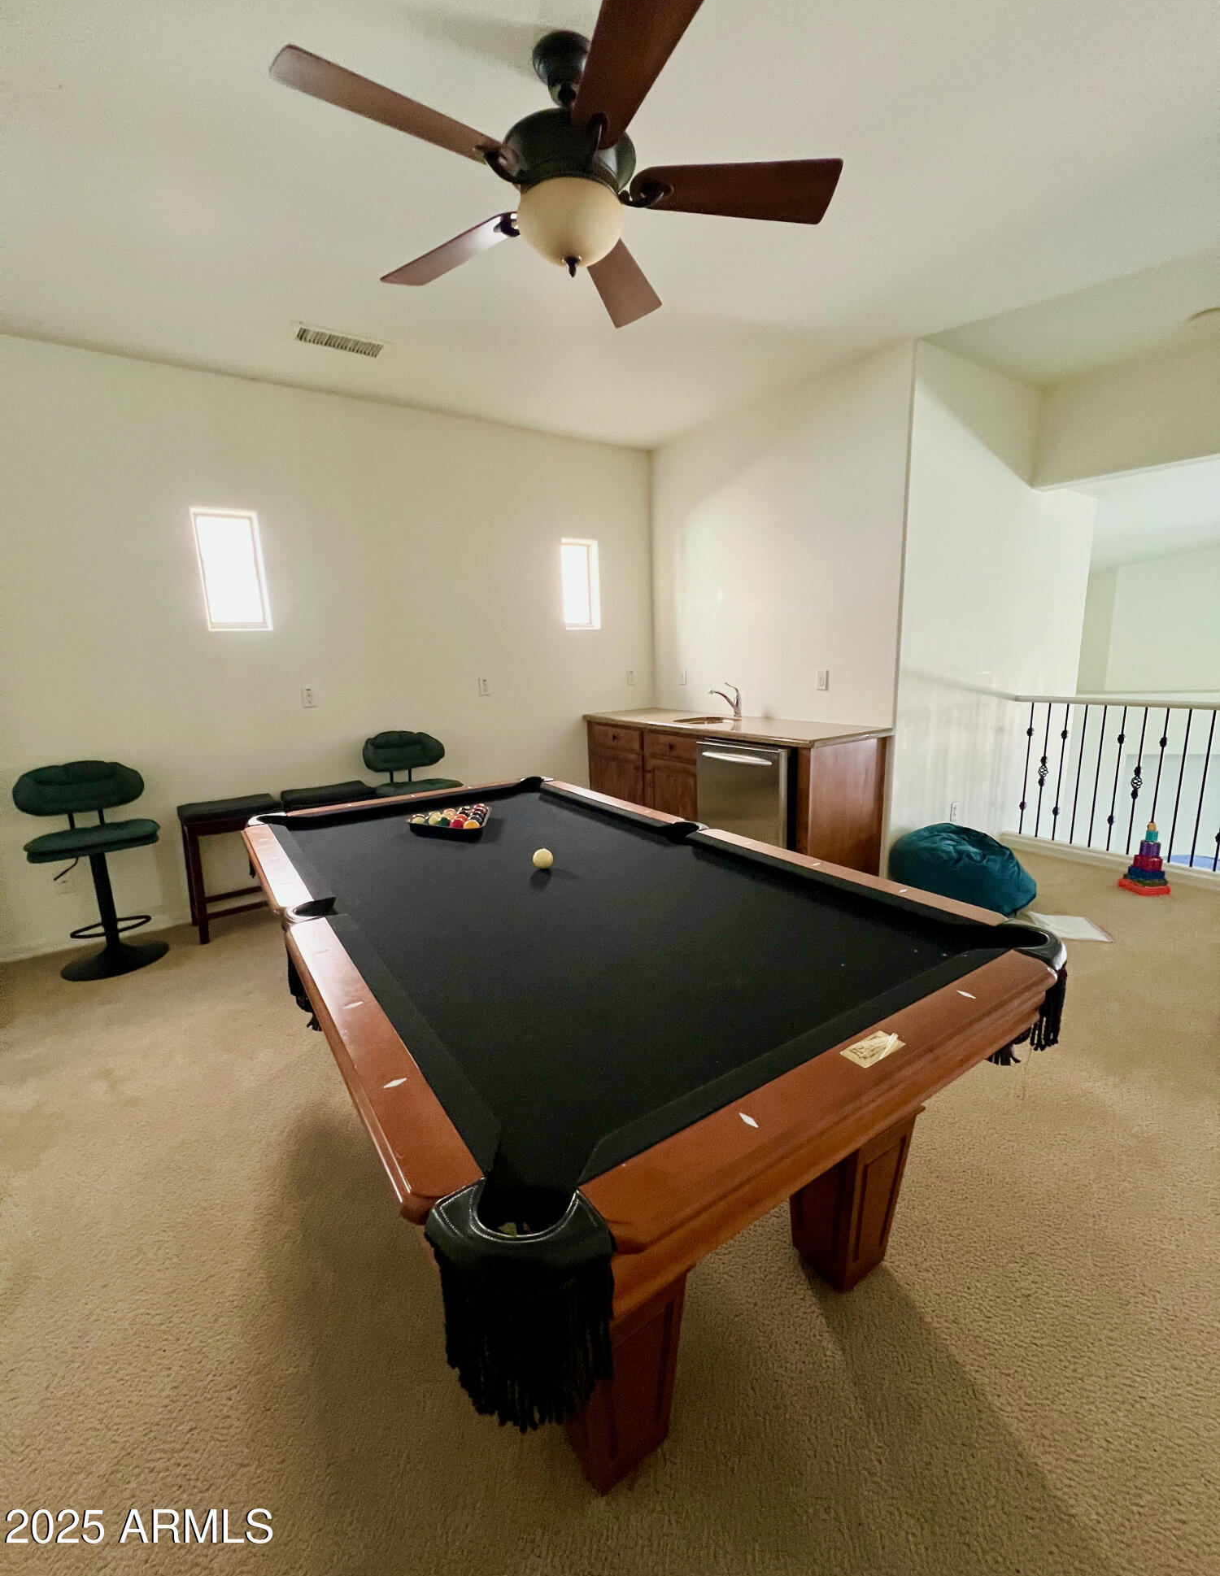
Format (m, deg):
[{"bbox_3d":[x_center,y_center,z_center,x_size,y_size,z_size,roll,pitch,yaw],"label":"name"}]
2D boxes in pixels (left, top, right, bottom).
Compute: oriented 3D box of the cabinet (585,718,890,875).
[{"bbox_3d":[0.717,0.018,4.332,0.617,0.930,2.210,-10,15,-32],"label":"cabinet"}]

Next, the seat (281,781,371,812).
[{"bbox_3d":[-1.674,0.359,3.727,0.480,0.706,0.350,-10,15,-32],"label":"seat"}]

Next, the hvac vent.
[{"bbox_3d":[-1.307,-2.154,2.971,0.410,0.020,0.190,-10,15,-32],"label":"hvac vent"}]

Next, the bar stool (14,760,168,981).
[{"bbox_3d":[-2.519,0.394,3.003,0.530,1.010,0.500,-11,15,-35],"label":"bar stool"}]

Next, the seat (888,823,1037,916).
[{"bbox_3d":[1.920,0.407,3.356,0.710,0.480,0.690,-10,15,-32],"label":"seat"}]

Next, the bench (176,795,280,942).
[{"bbox_3d":[-2.098,0.438,3.455,0.480,0.700,0.350,-10,15,-32],"label":"bench"}]

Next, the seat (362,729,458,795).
[{"bbox_3d":[-1.209,0.152,3.880,0.530,1.010,0.500,-10,15,-32],"label":"seat"}]

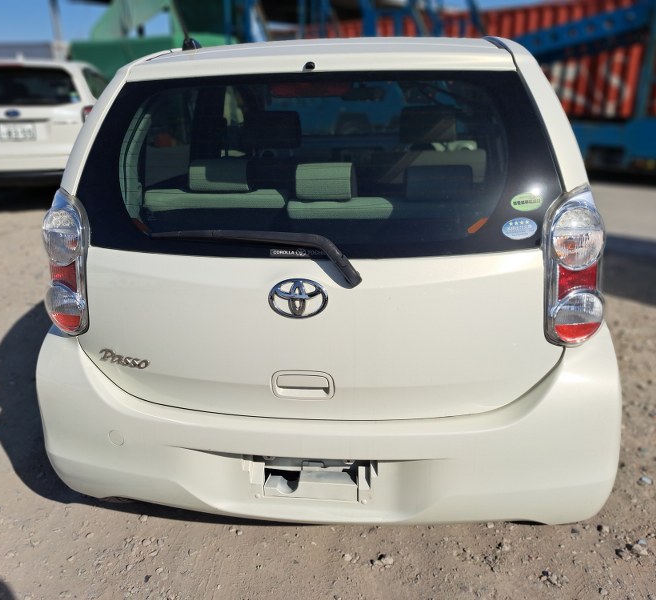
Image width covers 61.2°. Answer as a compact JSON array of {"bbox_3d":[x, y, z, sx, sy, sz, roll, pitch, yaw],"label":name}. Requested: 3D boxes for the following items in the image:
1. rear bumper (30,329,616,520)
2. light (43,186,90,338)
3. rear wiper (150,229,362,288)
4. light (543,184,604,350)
[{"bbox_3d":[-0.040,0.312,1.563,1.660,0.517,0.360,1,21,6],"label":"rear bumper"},{"bbox_3d":[-0.698,-0.109,1.527,0.172,0.392,0.190,1,21,6],"label":"light"},{"bbox_3d":[-0.167,-0.100,1.298,0.499,0.128,0.095,1,21,6],"label":"rear wiper"},{"bbox_3d":[0.603,-0.088,1.383,0.170,0.392,0.190,1,21,6],"label":"light"}]

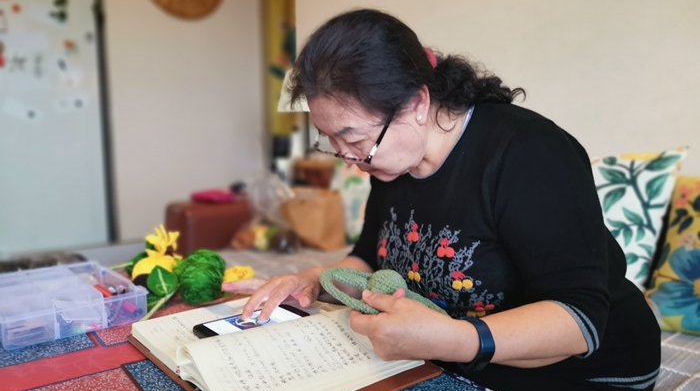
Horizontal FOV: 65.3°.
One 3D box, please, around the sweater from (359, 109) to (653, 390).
[{"bbox_3d":[0.287,0.074,0.990,0.410,0.520,0.480,-21,18,-36],"label":"sweater"}]

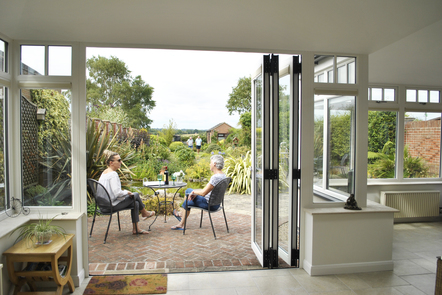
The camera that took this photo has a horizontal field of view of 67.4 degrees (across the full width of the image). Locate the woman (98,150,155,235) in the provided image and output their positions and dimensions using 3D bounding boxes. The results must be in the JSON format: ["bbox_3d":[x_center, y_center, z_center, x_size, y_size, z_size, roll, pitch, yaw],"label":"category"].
[{"bbox_3d":[-1.461,0.691,4.989,0.860,1.250,0.500,-1,2,-40],"label":"woman"}]

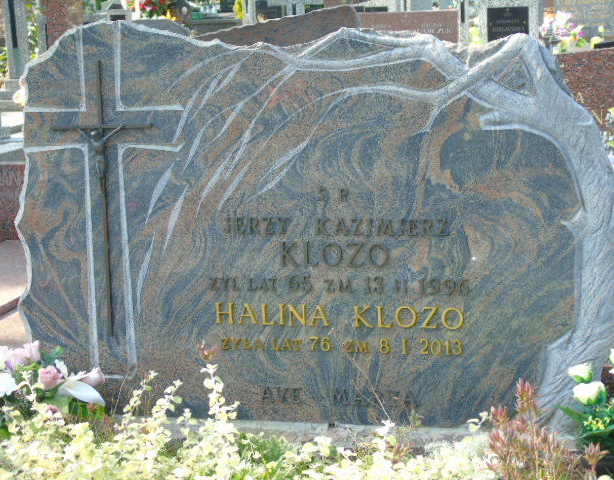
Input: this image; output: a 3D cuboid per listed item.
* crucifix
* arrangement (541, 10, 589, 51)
[{"bbox_3d":[-0.452,-0.086,3.381,0.234,0.625,0.045,0,12,11],"label":"crucifix"},{"bbox_3d":[1.776,-1.440,10.500,0.310,0.260,0.270,-1,12,3],"label":"arrangement"}]

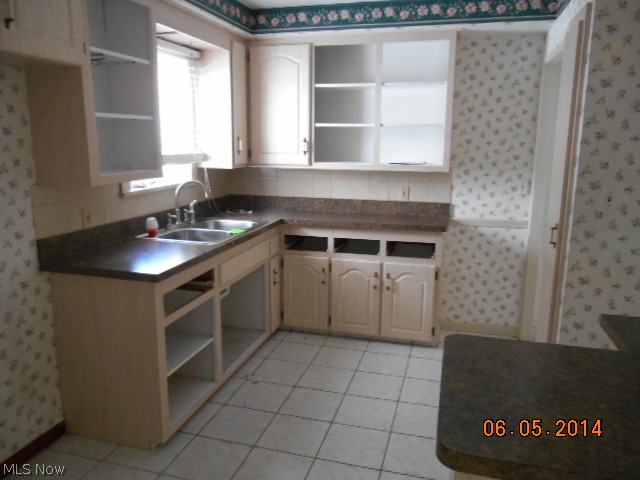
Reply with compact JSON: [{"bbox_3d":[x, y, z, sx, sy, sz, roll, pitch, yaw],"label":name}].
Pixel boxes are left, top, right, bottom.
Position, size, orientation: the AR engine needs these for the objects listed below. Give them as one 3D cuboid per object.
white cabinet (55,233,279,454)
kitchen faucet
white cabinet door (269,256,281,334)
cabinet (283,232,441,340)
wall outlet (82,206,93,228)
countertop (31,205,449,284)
[{"bbox_3d":[-0.790,0.426,3.053,0.598,0.861,1.613,3,12,16],"label":"white cabinet"},{"bbox_3d":[-0.846,-0.233,3.140,0.251,0.303,0.281,3,12,16],"label":"kitchen faucet"},{"bbox_3d":[-0.334,0.411,3.606,0.025,0.580,0.210,3,12,16],"label":"white cabinet door"},{"bbox_3d":[0.314,0.300,3.672,1.189,0.861,0.418,3,12,16],"label":"cabinet"},{"bbox_3d":[-1.213,-0.116,2.517,0.014,0.113,0.072,3,12,16],"label":"wall outlet"},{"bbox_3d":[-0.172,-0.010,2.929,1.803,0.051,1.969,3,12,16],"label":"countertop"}]

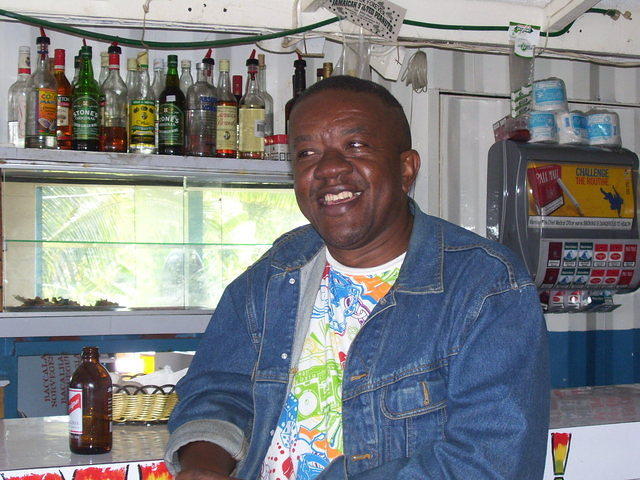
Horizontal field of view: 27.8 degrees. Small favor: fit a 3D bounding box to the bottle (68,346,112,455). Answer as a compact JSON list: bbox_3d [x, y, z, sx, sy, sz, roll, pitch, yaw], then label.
[{"bbox_3d":[-0.352,0.246,1.990,0.065,0.162,0.065,1,-2,-26],"label":"bottle"}]

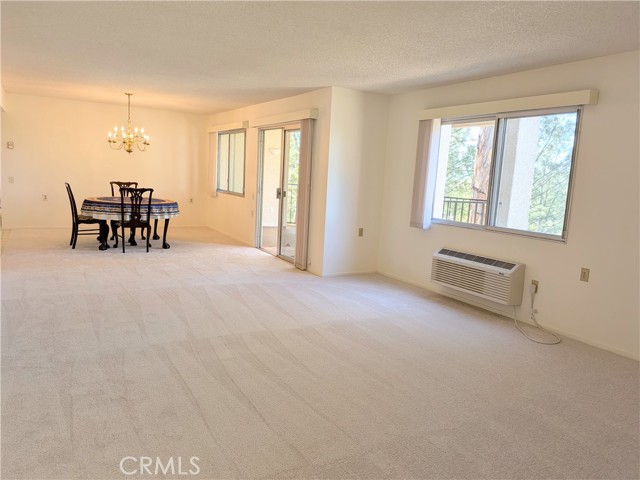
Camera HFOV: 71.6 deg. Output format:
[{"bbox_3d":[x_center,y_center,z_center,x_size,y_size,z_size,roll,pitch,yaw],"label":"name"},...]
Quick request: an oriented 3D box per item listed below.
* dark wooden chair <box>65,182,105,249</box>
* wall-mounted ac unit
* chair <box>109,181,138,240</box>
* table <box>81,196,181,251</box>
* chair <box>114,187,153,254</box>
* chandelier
[{"bbox_3d":[-3.700,-0.383,7.073,0.571,0.980,0.532,-4,11,-39],"label":"dark wooden chair"},{"bbox_3d":[1.656,0.376,4.801,0.205,0.410,1.055,-3,10,-32],"label":"wall-mounted ac unit"},{"bbox_3d":[-3.513,-0.523,8.039,0.532,0.980,0.571,-1,10,-26],"label":"chair"},{"bbox_3d":[-3.161,-0.293,7.454,1.438,0.739,1.438,-1,10,-26],"label":"table"},{"bbox_3d":[-2.906,-0.325,6.949,0.532,0.980,0.571,-1,10,-26],"label":"chair"},{"bbox_3d":[-3.070,-1.871,7.159,0.622,0.931,0.622,-1,10,-26],"label":"chandelier"}]

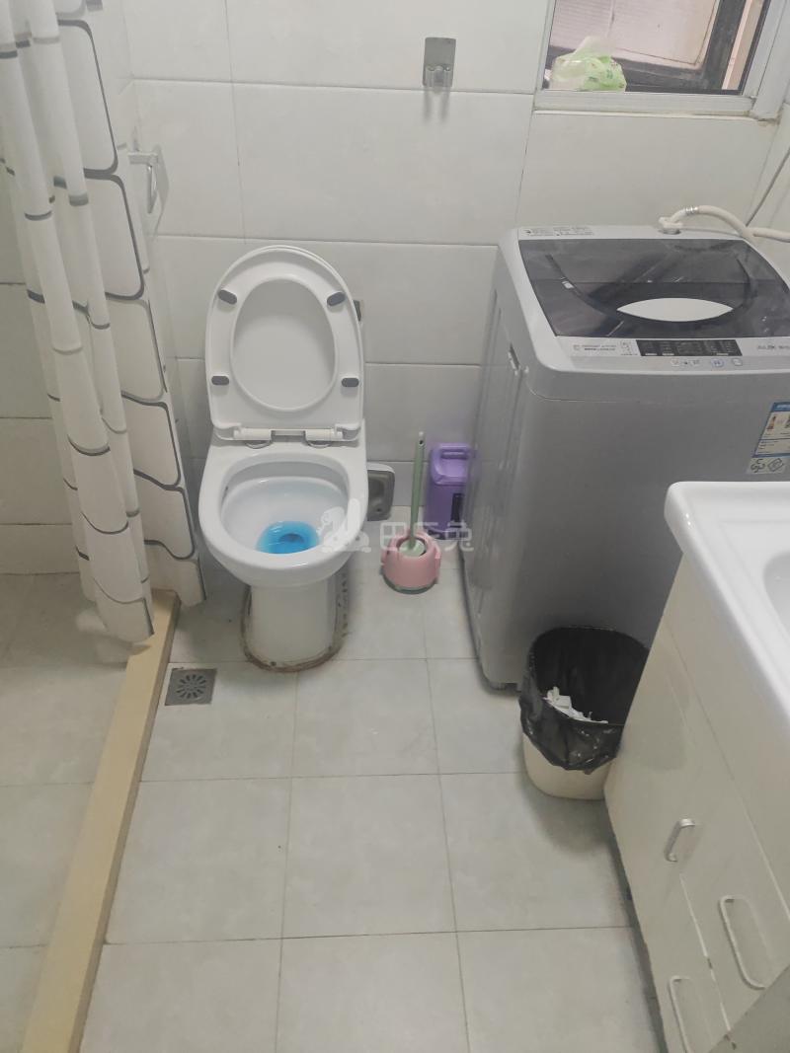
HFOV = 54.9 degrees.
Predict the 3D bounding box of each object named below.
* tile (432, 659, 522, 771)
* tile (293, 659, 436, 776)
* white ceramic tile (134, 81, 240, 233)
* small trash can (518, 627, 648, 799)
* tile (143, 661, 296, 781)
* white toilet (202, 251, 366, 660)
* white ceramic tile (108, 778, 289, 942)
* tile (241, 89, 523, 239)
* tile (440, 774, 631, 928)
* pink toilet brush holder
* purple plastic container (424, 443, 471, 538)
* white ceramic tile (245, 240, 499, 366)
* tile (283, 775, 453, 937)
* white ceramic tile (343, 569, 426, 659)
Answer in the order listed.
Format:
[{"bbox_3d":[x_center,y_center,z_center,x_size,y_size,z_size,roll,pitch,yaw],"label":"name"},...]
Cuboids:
[{"bbox_3d":[0.233,0.414,1.680,0.300,0.010,0.300,0,41,-4],"label":"tile"},{"bbox_3d":[-0.066,0.414,1.659,0.300,0.010,0.300,0,41,-4],"label":"tile"},{"bbox_3d":[-0.426,-0.759,1.588,0.200,0.302,0.010,0,41,-4],"label":"white ceramic tile"},{"bbox_3d":[0.369,0.373,1.498,0.250,0.275,0.250,0,40,-4],"label":"small trash can"},{"bbox_3d":[-0.366,0.410,1.625,0.300,0.012,0.300,0,40,-4],"label":"tile"},{"bbox_3d":[-0.228,-0.117,1.617,0.352,0.816,0.575,-1,41,-5],"label":"white toilet"},{"bbox_3d":[-0.349,0.605,1.398,0.300,0.012,0.300,0,40,-4],"label":"white ceramic tile"},{"bbox_3d":[-0.026,-0.752,1.603,0.600,0.300,0.012,0,40,-4],"label":"tile"},{"bbox_3d":[0.249,0.611,1.450,0.300,0.010,0.300,0,41,-4],"label":"tile"},{"bbox_3d":[0.042,0.081,1.954,0.155,0.100,0.155,0,41,-4],"label":"pink toilet brush holder"},{"bbox_3d":[0.153,-0.092,2.053,0.140,0.240,0.140,0,41,-4],"label":"purple plastic container"},{"bbox_3d":[-0.040,-0.524,1.798,0.600,0.300,0.012,0,40,-4],"label":"white ceramic tile"},{"bbox_3d":[-0.050,0.611,1.429,0.300,0.010,0.300,0,41,-4],"label":"tile"},{"bbox_3d":[-0.082,0.217,1.889,0.300,0.010,0.300,0,41,-4],"label":"white ceramic tile"}]

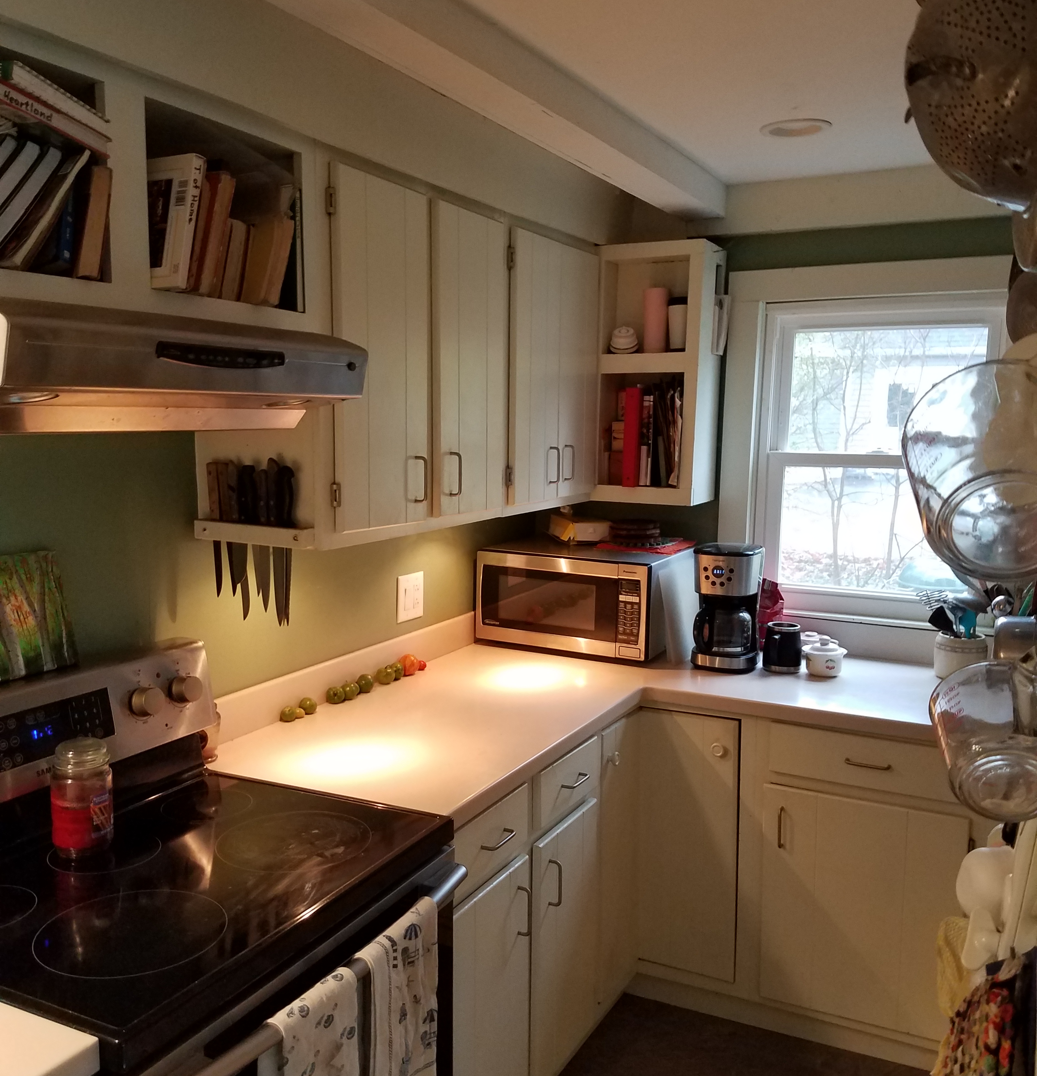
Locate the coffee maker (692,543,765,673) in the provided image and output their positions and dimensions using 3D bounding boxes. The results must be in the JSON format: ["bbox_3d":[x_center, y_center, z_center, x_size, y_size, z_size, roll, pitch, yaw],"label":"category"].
[{"bbox_3d":[0.623,0.199,3.047,0.188,0.348,0.205,3,7,23],"label":"coffee maker"}]

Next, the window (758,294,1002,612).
[{"bbox_3d":[1.101,-0.254,3.194,0.720,0.950,0.100,4,8,27],"label":"window"}]

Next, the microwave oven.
[{"bbox_3d":[0.218,0.177,3.170,0.557,0.296,0.420,4,8,29],"label":"microwave oven"}]

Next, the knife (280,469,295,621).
[{"bbox_3d":[-0.465,0.018,2.098,0.032,0.325,0.020,4,8,27],"label":"knife"}]

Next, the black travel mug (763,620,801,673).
[{"bbox_3d":[0.773,0.325,3.048,0.107,0.131,0.141,4,8,30],"label":"black travel mug"}]

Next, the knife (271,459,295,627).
[{"bbox_3d":[-0.461,0.011,2.034,0.052,0.333,0.025,4,8,27],"label":"knife"}]

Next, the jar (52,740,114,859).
[{"bbox_3d":[-0.701,0.416,1.667,0.094,0.170,0.094,0,7,0],"label":"jar"}]

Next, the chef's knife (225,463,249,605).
[{"bbox_3d":[-0.583,-0.009,2.156,0.050,0.296,0.020,4,8,27],"label":"chef's knife"}]

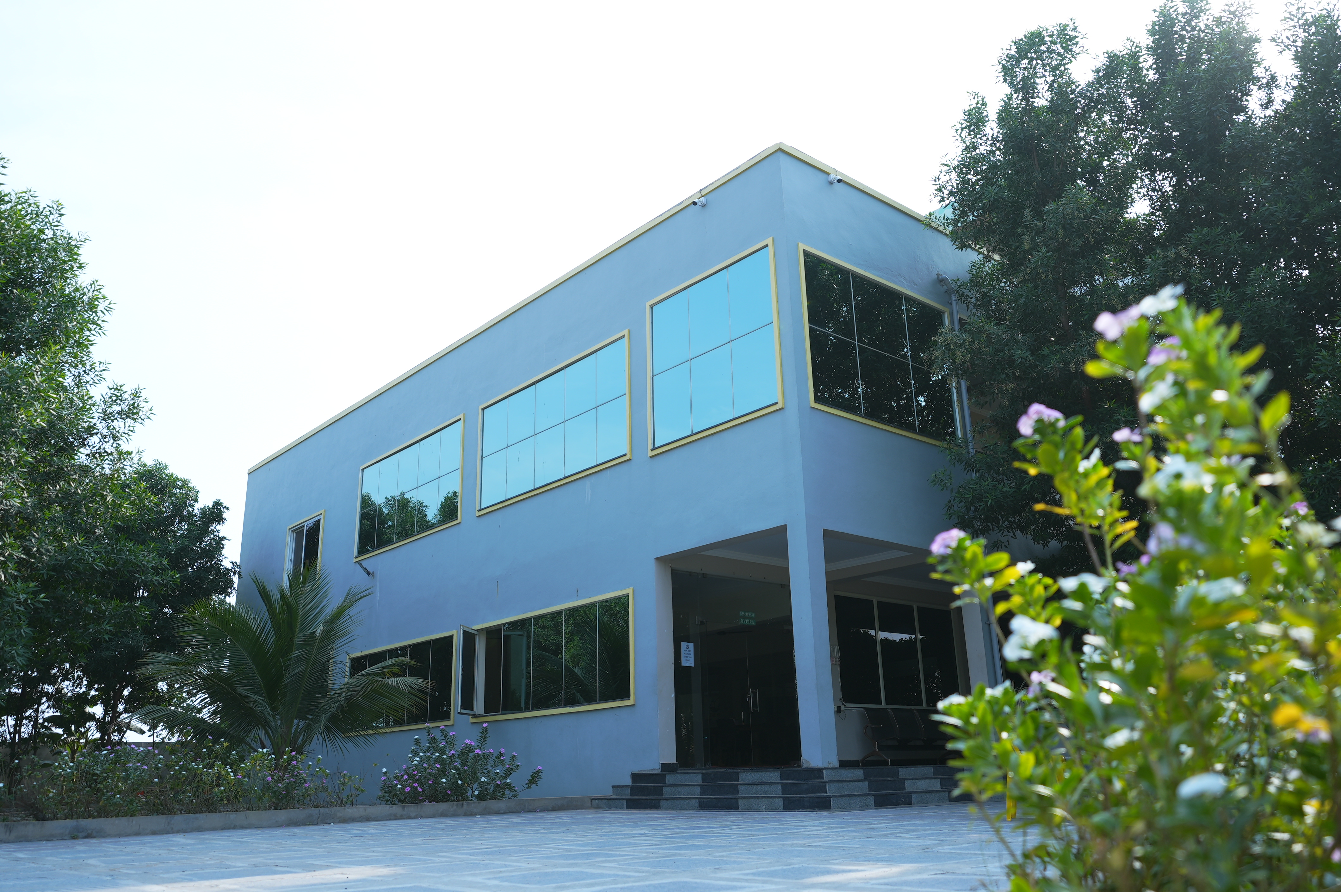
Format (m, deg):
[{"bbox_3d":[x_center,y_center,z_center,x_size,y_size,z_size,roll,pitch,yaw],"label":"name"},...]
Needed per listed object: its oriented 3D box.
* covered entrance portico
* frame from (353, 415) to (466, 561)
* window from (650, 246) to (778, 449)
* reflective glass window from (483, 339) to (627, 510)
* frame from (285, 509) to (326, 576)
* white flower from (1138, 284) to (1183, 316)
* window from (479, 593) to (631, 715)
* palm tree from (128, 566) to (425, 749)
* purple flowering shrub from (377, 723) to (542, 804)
[{"bbox_3d":[1.999,2.721,13.312,3.470,2.660,2.620,13,-23,-39],"label":"covered entrance portico"},{"bbox_3d":[-4.895,0.874,19.346,0.130,1.945,4.087,13,-23,-39],"label":"frame"},{"bbox_3d":[0.529,-1.219,13.478,0.080,2.089,2.266,13,-23,-39],"label":"window"},{"bbox_3d":[-1.873,-0.240,16.082,0.080,1.788,3.878,13,-23,-39],"label":"reflective glass window"},{"bbox_3d":[-7.949,2.364,22.590,0.140,1.598,1.978,13,-23,-39],"label":"frame"},{"bbox_3d":[0.470,-0.140,1.000,0.043,0.027,0.040,-10,-19,26],"label":"white flower"},{"bbox_3d":[-1.782,3.095,15.044,0.080,1.349,3.891,13,-23,-39],"label":"window"},{"bbox_3d":[-5.503,3.347,14.754,3.900,3.100,3.500,5,-18,-19],"label":"palm tree"},{"bbox_3d":[-2.385,3.587,11.792,1.750,0.920,1.300,2,-18,-11],"label":"purple flowering shrub"}]

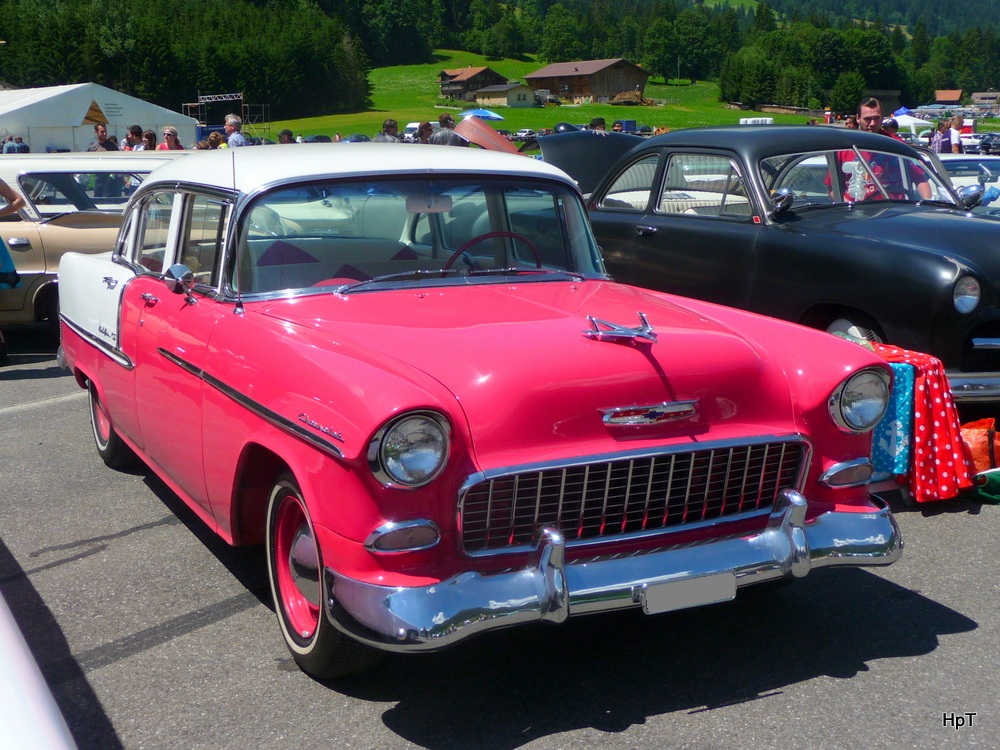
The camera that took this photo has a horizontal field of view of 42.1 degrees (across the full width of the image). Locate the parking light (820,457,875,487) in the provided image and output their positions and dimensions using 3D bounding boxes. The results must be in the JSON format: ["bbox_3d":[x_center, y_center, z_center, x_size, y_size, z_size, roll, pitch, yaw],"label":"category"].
[{"bbox_3d":[1.051,0.290,3.918,0.230,0.095,0.100,-5,11,-27],"label":"parking light"}]

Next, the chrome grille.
[{"bbox_3d":[0.404,0.310,3.607,1.160,0.240,0.090,-5,11,-27],"label":"chrome grille"}]

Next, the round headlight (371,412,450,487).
[{"bbox_3d":[-0.230,0.180,3.214,0.205,0.205,0.130,-5,11,-27],"label":"round headlight"}]

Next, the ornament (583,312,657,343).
[{"bbox_3d":[0.367,-0.120,3.610,0.225,0.080,0.240,-5,11,-27],"label":"ornament"}]

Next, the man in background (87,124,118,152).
[{"bbox_3d":[-4.922,-2.208,16.151,0.520,1.800,0.320,-7,12,-36],"label":"man in background"}]

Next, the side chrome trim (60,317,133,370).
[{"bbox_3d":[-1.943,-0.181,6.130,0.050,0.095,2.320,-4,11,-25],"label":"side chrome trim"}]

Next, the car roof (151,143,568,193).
[{"bbox_3d":[-0.692,-0.875,5.540,1.400,0.240,1.920,-5,11,-27],"label":"car roof"}]

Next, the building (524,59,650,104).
[{"bbox_3d":[19.897,-67.084,300.186,17.691,10.371,24.578,-7,12,-36],"label":"building"}]

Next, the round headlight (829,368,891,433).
[{"bbox_3d":[1.068,0.073,3.884,0.205,0.205,0.130,-5,11,-27],"label":"round headlight"}]

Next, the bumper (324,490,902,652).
[{"bbox_3d":[0.440,0.482,3.564,1.860,0.300,0.340,-5,11,-27],"label":"bumper"}]

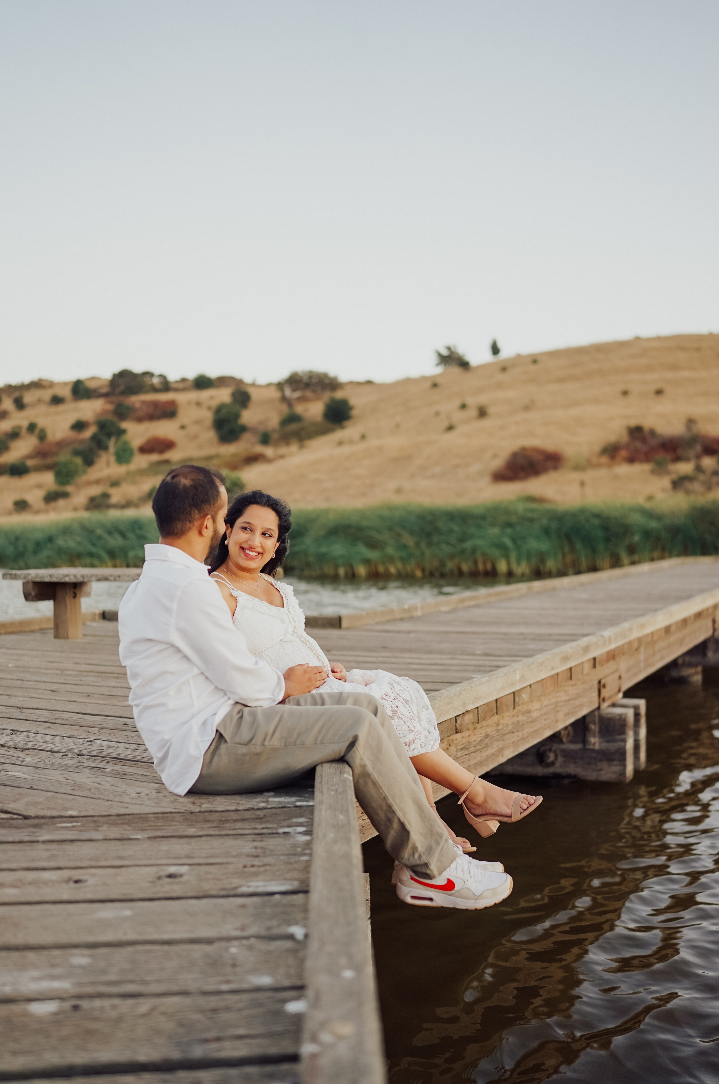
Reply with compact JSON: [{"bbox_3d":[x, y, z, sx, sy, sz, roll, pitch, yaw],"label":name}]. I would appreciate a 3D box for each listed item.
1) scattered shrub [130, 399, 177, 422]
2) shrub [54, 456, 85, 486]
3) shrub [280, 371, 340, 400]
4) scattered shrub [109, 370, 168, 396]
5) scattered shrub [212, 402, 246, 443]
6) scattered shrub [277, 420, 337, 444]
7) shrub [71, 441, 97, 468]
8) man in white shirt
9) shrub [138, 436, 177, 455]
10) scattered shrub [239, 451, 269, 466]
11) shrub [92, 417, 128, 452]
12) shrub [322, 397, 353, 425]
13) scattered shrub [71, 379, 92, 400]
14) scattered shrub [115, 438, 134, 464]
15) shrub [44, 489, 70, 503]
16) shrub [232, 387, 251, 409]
[{"bbox_3d":[-20.512,-13.080,105.000,4.727,2.278,4.018,-1,1,0],"label":"scattered shrub"},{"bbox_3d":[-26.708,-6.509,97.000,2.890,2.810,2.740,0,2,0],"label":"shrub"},{"bbox_3d":[-5.689,-18.090,122.000,6.866,3.334,5.836,-1,1,0],"label":"shrub"},{"bbox_3d":[-33.572,-24.110,160.000,9.000,4.110,5.850,0,2,0],"label":"scattered shrub"},{"bbox_3d":[-15.476,-14.215,125.000,4.020,4.820,3.820,0,2,0],"label":"scattered shrub"},{"bbox_3d":[-6.179,-12.795,122.000,7.060,2.940,4.240,0,2,0],"label":"scattered shrub"},{"bbox_3d":[-27.695,-8.817,106.000,2.560,2.730,2.430,0,2,0],"label":"shrub"},{"bbox_3d":[-0.115,0.365,2.800,0.980,1.130,0.600,-1,1,-14],"label":"man in white shirt"},{"bbox_3d":[-21.904,-10.490,114.000,4.220,2.020,3.160,0,2,0],"label":"shrub"},{"bbox_3d":[-10.810,-8.549,108.000,3.040,1.560,2.280,0,2,0],"label":"scattered shrub"},{"bbox_3d":[-20.703,-8.845,87.000,2.938,2.937,2.938,-1,1,0],"label":"shrub"},{"bbox_3d":[-2.112,-12.789,103.000,2.898,2.814,2.898,-1,1,0],"label":"shrub"},{"bbox_3d":[-39.553,-21.699,150.000,2.890,3.010,2.750,0,2,0],"label":"scattered shrub"},{"bbox_3d":[-18.326,-7.084,82.000,1.582,2.109,1.582,-1,1,0],"label":"scattered shrub"},{"bbox_3d":[-19.543,-2.951,68.000,1.804,0.929,1.533,-1,1,0],"label":"shrub"},{"bbox_3d":[-16.657,-20.220,148.000,2.860,2.970,2.710,0,2,0],"label":"shrub"}]

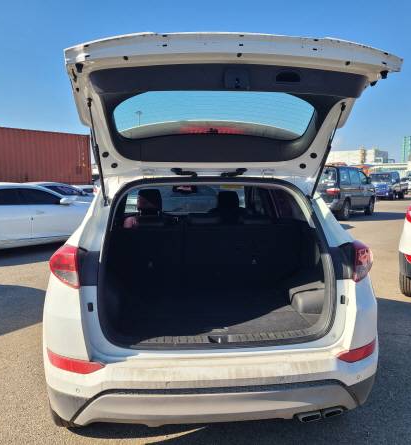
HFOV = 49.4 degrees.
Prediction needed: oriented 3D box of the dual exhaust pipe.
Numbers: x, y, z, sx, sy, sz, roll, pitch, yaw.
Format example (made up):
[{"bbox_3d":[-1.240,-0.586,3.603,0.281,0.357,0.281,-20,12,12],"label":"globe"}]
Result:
[{"bbox_3d":[0.562,0.946,2.251,0.250,0.065,0.160,-1,6,-5],"label":"dual exhaust pipe"}]

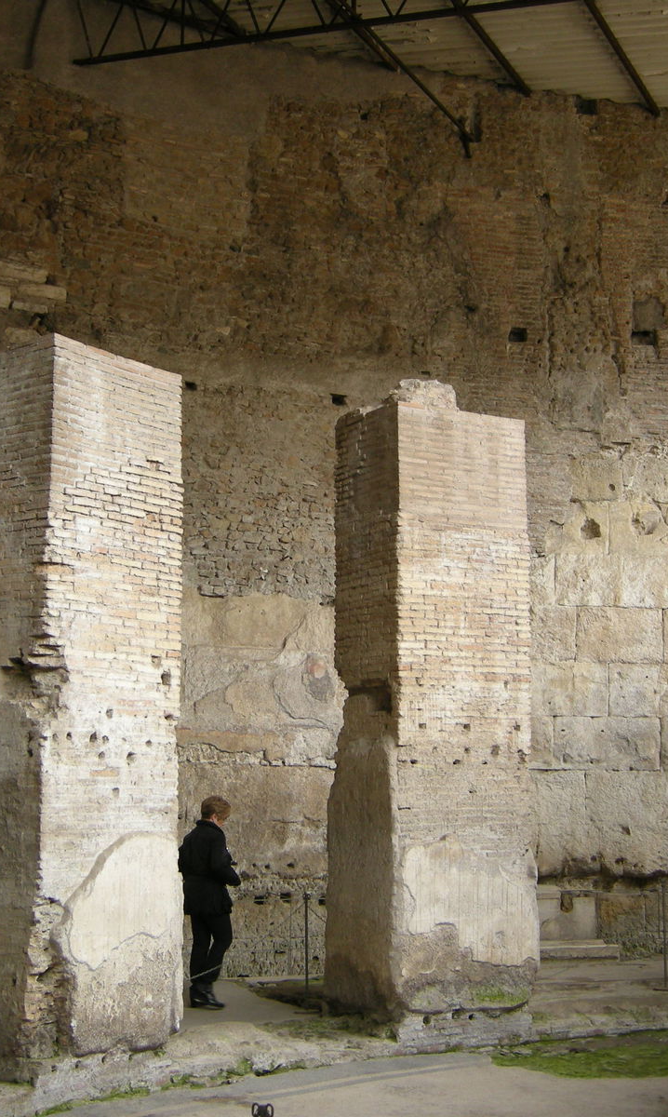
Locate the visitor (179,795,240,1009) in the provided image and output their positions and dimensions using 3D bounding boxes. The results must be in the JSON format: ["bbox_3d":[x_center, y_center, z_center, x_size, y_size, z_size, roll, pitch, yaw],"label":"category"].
[{"bbox_3d":[-1.011,2.759,12.467,0.390,1.668,0.470,6,-10,-35],"label":"visitor"}]

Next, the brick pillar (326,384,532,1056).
[{"bbox_3d":[0.829,1.242,13.324,1.370,5.387,1.091,5,-10,-29],"label":"brick pillar"}]

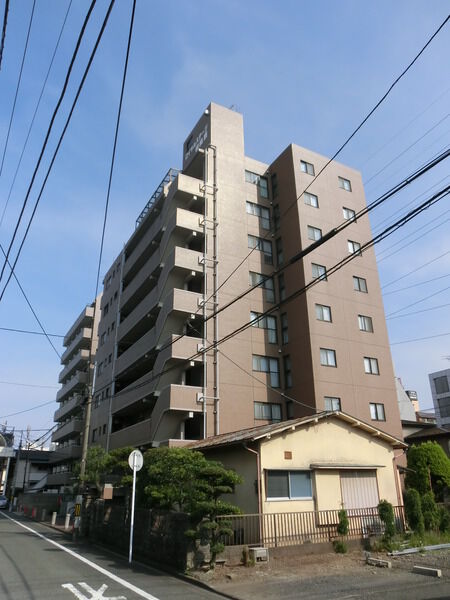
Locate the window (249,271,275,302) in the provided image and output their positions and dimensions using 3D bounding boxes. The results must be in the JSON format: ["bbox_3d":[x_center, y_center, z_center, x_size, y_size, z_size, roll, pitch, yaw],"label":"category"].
[{"bbox_3d":[2.474,-0.799,28.878,1.933,1.900,0.140,11,-25,-26],"label":"window"}]

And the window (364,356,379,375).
[{"bbox_3d":[9.263,4.213,27.399,1.208,1.033,0.140,11,-25,-26],"label":"window"}]

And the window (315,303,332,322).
[{"bbox_3d":[6.170,0.839,26.954,1.230,1.040,0.120,11,-25,-27],"label":"window"}]

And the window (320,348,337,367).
[{"bbox_3d":[6.168,3.493,25.892,1.203,1.049,0.140,11,-25,-26],"label":"window"}]

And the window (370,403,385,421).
[{"bbox_3d":[9.297,6.817,26.327,1.200,1.020,0.120,11,-25,-27],"label":"window"}]

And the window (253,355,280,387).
[{"bbox_3d":[2.553,4.433,26.727,1.933,1.856,0.140,11,-25,-26],"label":"window"}]

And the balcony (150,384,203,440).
[{"bbox_3d":[-2.521,6.258,24.130,1.970,2.560,2.150,11,-25,-27],"label":"balcony"}]

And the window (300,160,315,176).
[{"bbox_3d":[5.962,-9.481,31.221,1.145,0.957,0.140,11,-25,-26],"label":"window"}]

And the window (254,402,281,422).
[{"bbox_3d":[2.593,7.060,25.647,1.933,1.865,0.140,11,-25,-26],"label":"window"}]

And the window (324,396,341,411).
[{"bbox_3d":[6.223,6.138,24.773,1.180,1.040,0.120,11,-25,-27],"label":"window"}]

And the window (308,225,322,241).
[{"bbox_3d":[6.063,-4.445,29.165,1.173,0.916,0.140,11,-25,-26],"label":"window"}]

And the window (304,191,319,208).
[{"bbox_3d":[6.030,-6.926,30.114,1.200,0.970,0.120,11,-25,-27],"label":"window"}]

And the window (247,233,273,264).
[{"bbox_3d":[2.465,-3.392,29.885,1.990,1.910,0.120,11,-25,-27],"label":"window"}]

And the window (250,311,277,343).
[{"bbox_3d":[2.514,1.820,27.802,1.933,1.859,0.140,11,-25,-26],"label":"window"}]

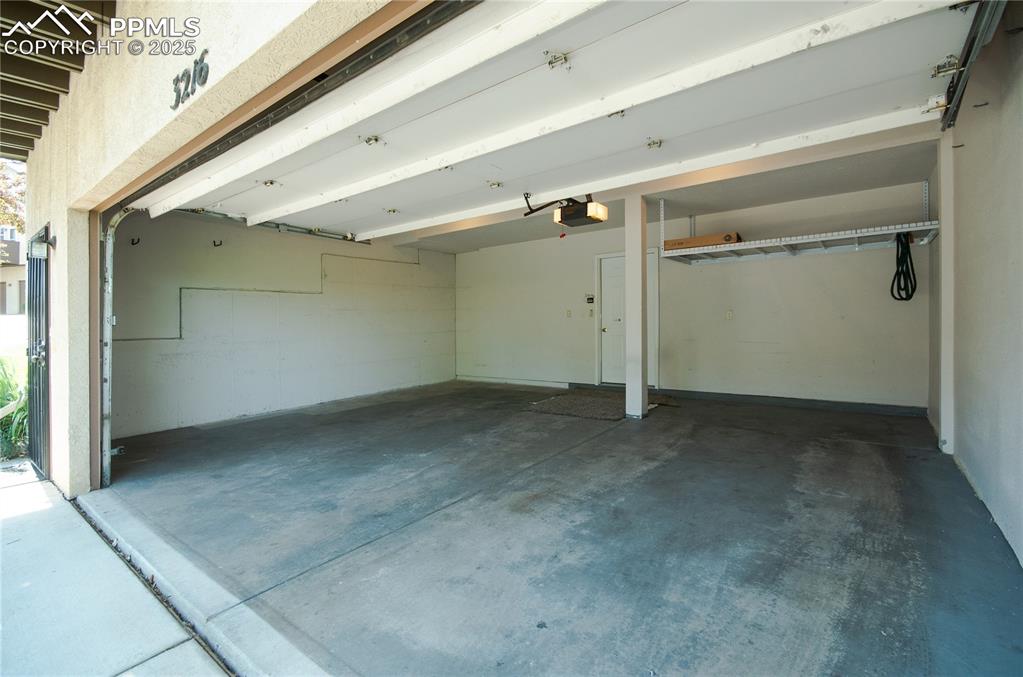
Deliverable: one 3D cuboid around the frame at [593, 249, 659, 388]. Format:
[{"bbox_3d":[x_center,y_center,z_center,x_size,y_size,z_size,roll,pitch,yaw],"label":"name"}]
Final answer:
[{"bbox_3d":[1.796,-0.293,6.697,1.050,2.120,0.130,0,1,36],"label":"frame"}]

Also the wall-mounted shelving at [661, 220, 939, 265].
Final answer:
[{"bbox_3d":[3.147,-1.046,4.929,2.450,0.090,1.000,0,1,36],"label":"wall-mounted shelving"}]

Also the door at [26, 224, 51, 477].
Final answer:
[{"bbox_3d":[-4.167,0.117,3.752,0.960,2.080,0.055,0,1,36],"label":"door"}]

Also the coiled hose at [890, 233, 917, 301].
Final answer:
[{"bbox_3d":[3.948,-0.730,4.282,0.190,0.694,0.140,0,1,36],"label":"coiled hose"}]

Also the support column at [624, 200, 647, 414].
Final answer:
[{"bbox_3d":[1.500,-0.367,5.100,0.190,2.580,0.200,0,1,36],"label":"support column"}]

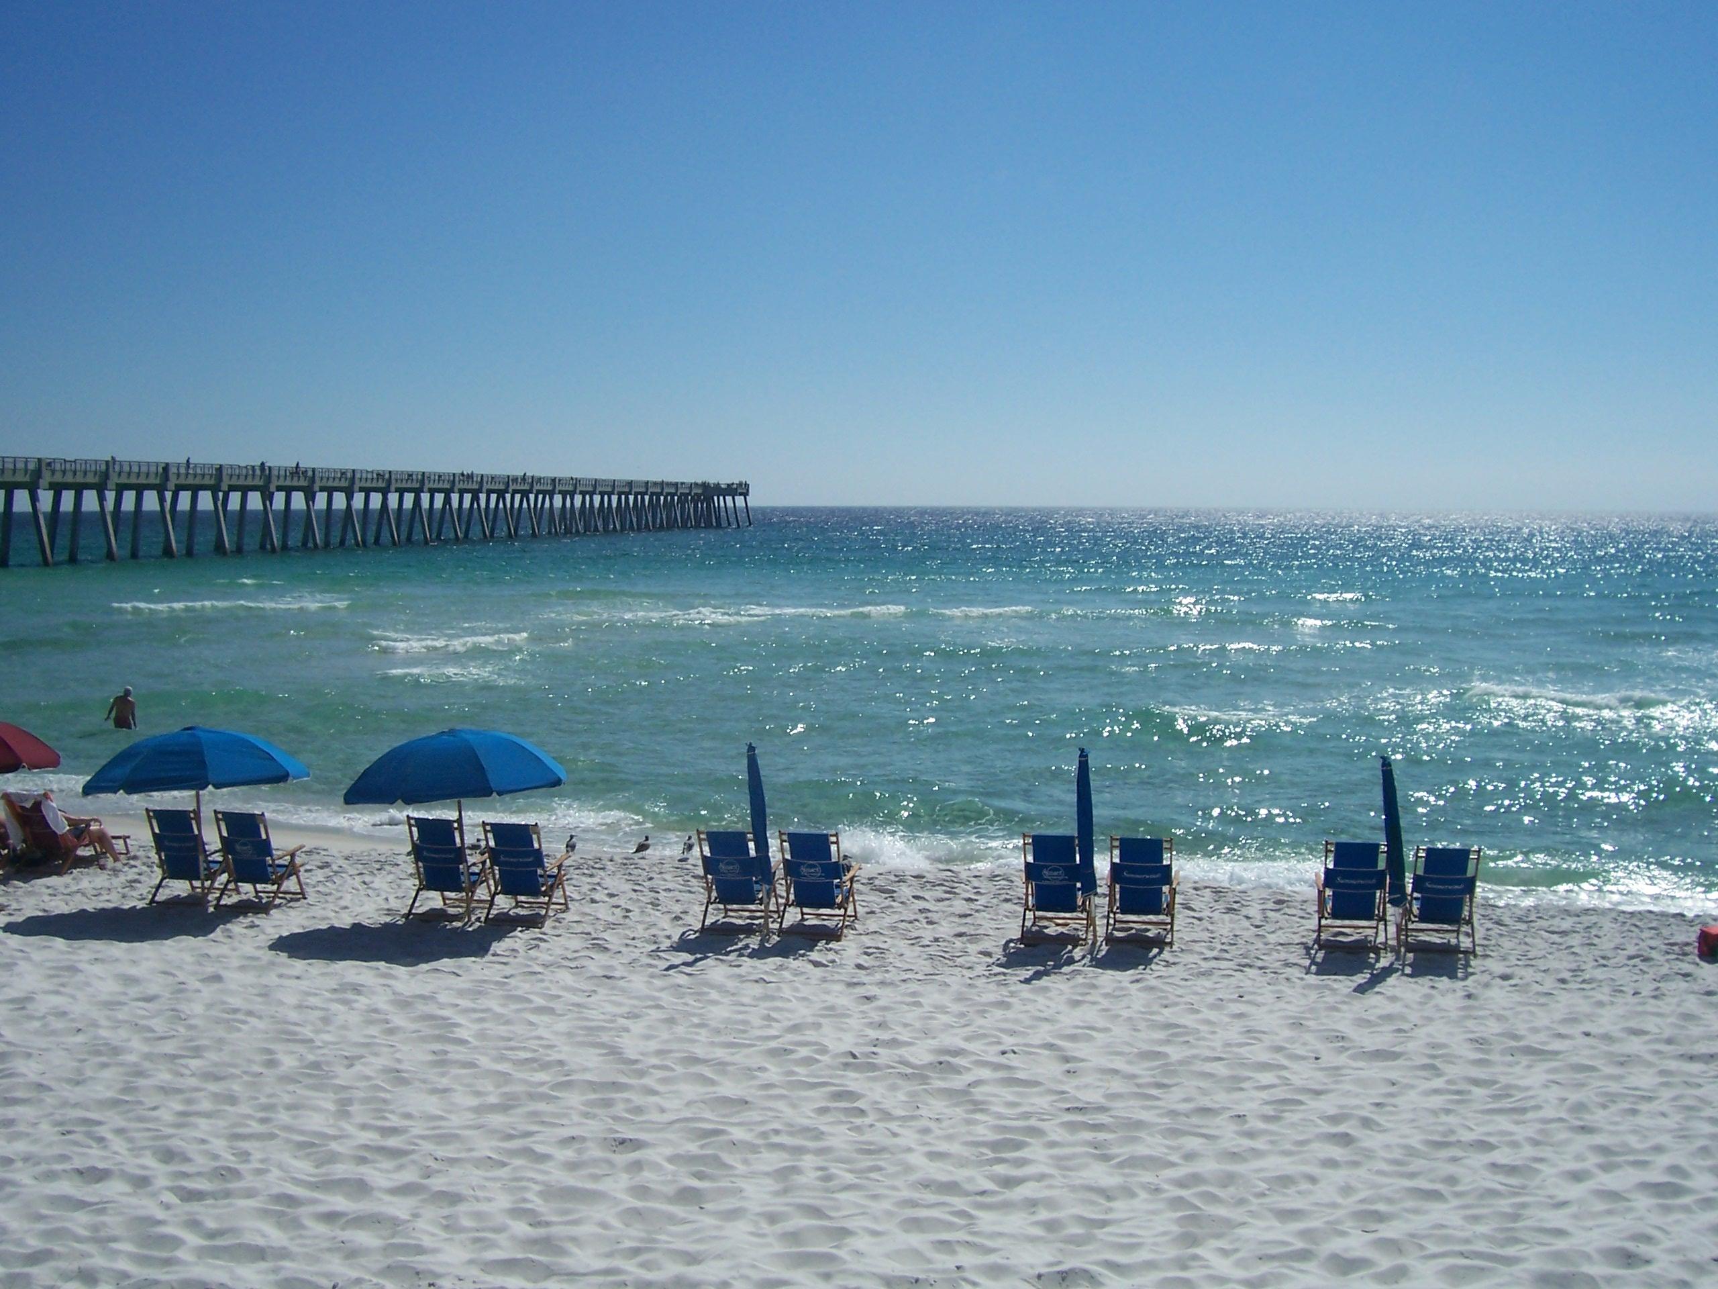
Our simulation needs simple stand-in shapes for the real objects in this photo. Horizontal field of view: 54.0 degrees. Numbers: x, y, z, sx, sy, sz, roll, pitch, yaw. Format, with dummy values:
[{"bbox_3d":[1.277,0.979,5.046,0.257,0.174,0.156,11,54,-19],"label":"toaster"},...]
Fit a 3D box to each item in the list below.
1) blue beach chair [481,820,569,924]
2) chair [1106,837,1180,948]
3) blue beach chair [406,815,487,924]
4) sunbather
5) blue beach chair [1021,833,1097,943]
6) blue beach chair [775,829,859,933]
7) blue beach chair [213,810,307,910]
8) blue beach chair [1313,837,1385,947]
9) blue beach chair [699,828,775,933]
[{"bbox_3d":[-3.191,2.141,16.230,0.635,0.985,0.740,1,5,13],"label":"blue beach chair"},{"bbox_3d":[2.594,2.199,15.410,0.635,0.985,0.740,1,5,13],"label":"chair"},{"bbox_3d":[-3.951,2.125,16.373,0.635,0.985,0.740,1,5,13],"label":"blue beach chair"},{"bbox_3d":[-8.805,2.027,18.731,0.620,0.880,1.120,1,5,17],"label":"sunbather"},{"bbox_3d":[1.840,2.194,15.551,0.635,0.985,0.740,1,5,13],"label":"blue beach chair"},{"bbox_3d":[-0.363,2.175,15.722,0.635,0.985,0.740,1,5,14],"label":"blue beach chair"},{"bbox_3d":[-5.950,2.103,16.783,0.635,0.985,0.740,1,5,13],"label":"blue beach chair"},{"bbox_3d":[4.515,2.236,15.422,0.635,0.985,0.740,1,5,13],"label":"blue beach chair"},{"bbox_3d":[-1.109,2.173,15.933,0.635,0.985,0.740,1,5,14],"label":"blue beach chair"}]

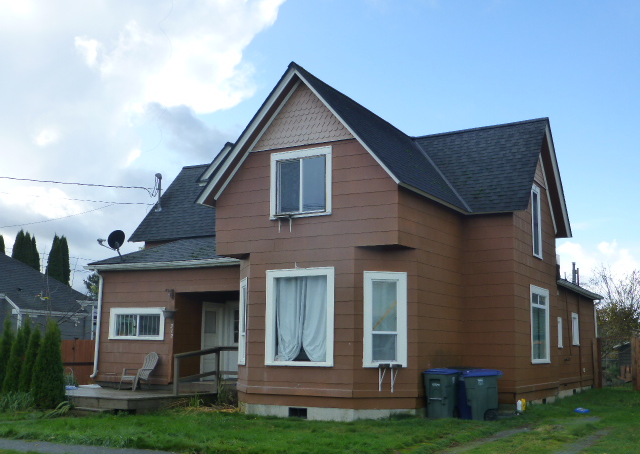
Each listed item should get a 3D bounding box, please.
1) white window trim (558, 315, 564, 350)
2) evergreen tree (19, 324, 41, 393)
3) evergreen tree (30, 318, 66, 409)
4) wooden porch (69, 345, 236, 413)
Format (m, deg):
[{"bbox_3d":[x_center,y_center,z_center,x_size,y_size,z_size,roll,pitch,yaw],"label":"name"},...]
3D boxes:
[{"bbox_3d":[7.307,3.214,23.044,0.100,0.950,0.700,-4,-10,30],"label":"white window trim"},{"bbox_3d":[-6.622,3.171,17.676,0.700,1.801,0.700,-4,-10,30],"label":"evergreen tree"},{"bbox_3d":[-5.891,2.976,16.539,0.764,1.922,0.764,-4,-10,30],"label":"evergreen tree"},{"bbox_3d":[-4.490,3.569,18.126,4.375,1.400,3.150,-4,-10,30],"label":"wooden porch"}]

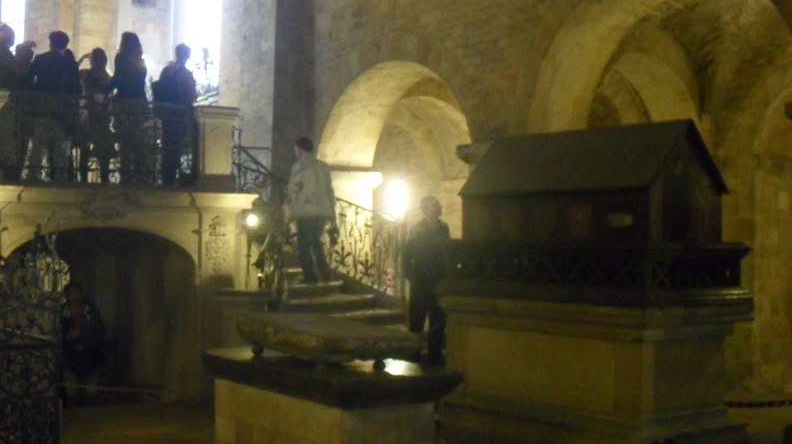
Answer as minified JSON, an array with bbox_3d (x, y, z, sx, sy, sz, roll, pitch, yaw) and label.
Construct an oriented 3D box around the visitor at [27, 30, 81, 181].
[{"bbox_3d":[-3.772,-1.272,12.600,0.560,1.696,0.360,0,-1,-25],"label":"visitor"}]

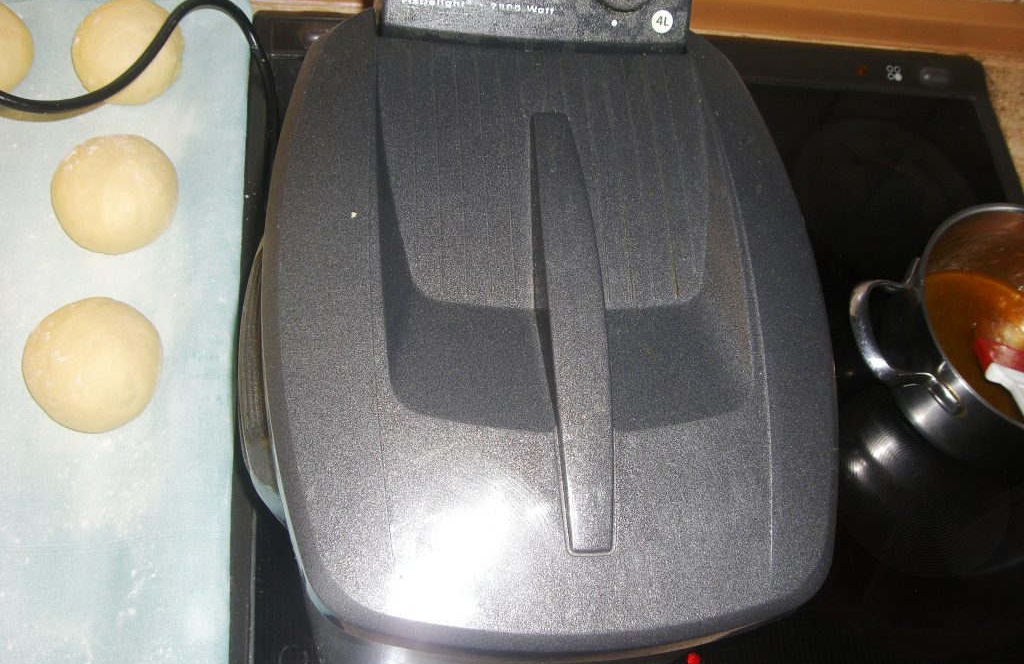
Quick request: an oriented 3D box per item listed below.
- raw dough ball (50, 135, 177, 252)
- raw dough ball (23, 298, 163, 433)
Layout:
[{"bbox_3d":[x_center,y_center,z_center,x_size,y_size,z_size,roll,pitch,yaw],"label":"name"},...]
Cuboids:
[{"bbox_3d":[-0.245,-0.088,0.692,0.076,0.051,0.076,1,64,-11],"label":"raw dough ball"},{"bbox_3d":[-0.240,0.015,0.641,0.077,0.052,0.077,1,64,-11],"label":"raw dough ball"}]

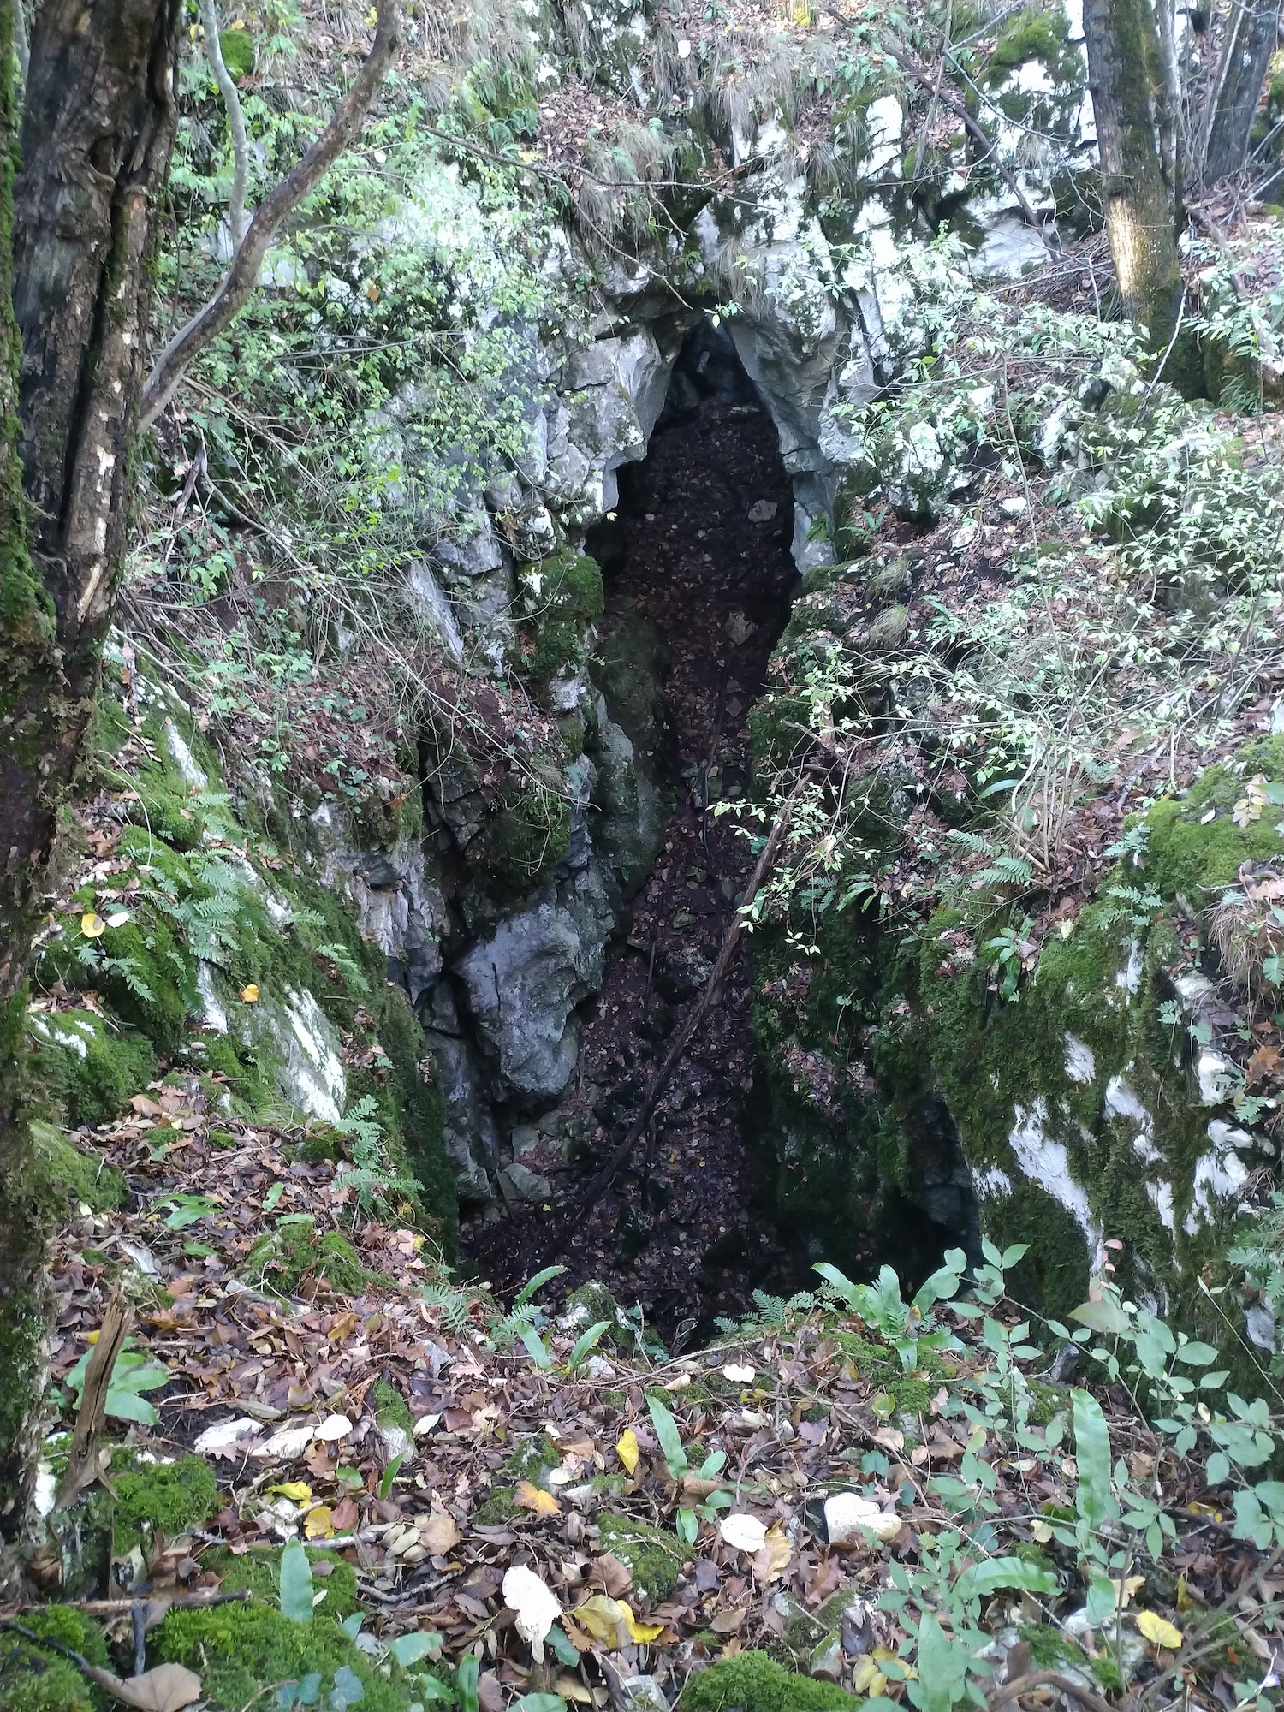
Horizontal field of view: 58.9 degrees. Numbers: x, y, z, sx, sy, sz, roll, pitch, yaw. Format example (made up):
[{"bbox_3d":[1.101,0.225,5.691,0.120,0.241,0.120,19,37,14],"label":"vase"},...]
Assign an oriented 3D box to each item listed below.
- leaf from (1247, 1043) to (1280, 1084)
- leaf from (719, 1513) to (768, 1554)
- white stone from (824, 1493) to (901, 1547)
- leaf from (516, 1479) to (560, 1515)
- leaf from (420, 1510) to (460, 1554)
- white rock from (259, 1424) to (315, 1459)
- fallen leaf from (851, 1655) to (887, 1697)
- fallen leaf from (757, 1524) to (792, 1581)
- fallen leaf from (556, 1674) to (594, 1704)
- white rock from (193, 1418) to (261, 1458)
[{"bbox_3d":[1.578,0.531,2.896,0.075,0.025,0.105,9,55,42],"label":"leaf"},{"bbox_3d":[0.169,1.118,1.880,0.075,0.020,0.059,5,26,12],"label":"leaf"},{"bbox_3d":[0.367,1.103,1.889,0.115,0.070,0.075,-3,18,-9],"label":"white stone"},{"bbox_3d":[-0.177,1.102,1.943,0.085,0.020,0.050,15,30,27],"label":"leaf"},{"bbox_3d":[-0.330,1.119,1.872,0.057,0.015,0.063,-11,28,-24],"label":"leaf"},{"bbox_3d":[-0.604,0.996,1.930,0.100,0.035,0.055,-3,15,-12],"label":"white rock"},{"bbox_3d":[0.326,1.178,1.628,0.045,0.020,0.058,1,25,6],"label":"fallen leaf"},{"bbox_3d":[0.215,1.127,1.838,0.055,0.025,0.110,11,28,23],"label":"fallen leaf"},{"bbox_3d":[-0.094,1.182,1.611,0.066,0.015,0.028,9,26,17],"label":"fallen leaf"},{"bbox_3d":[-0.722,1.012,1.980,0.114,0.035,0.052,-6,21,-17],"label":"white rock"}]

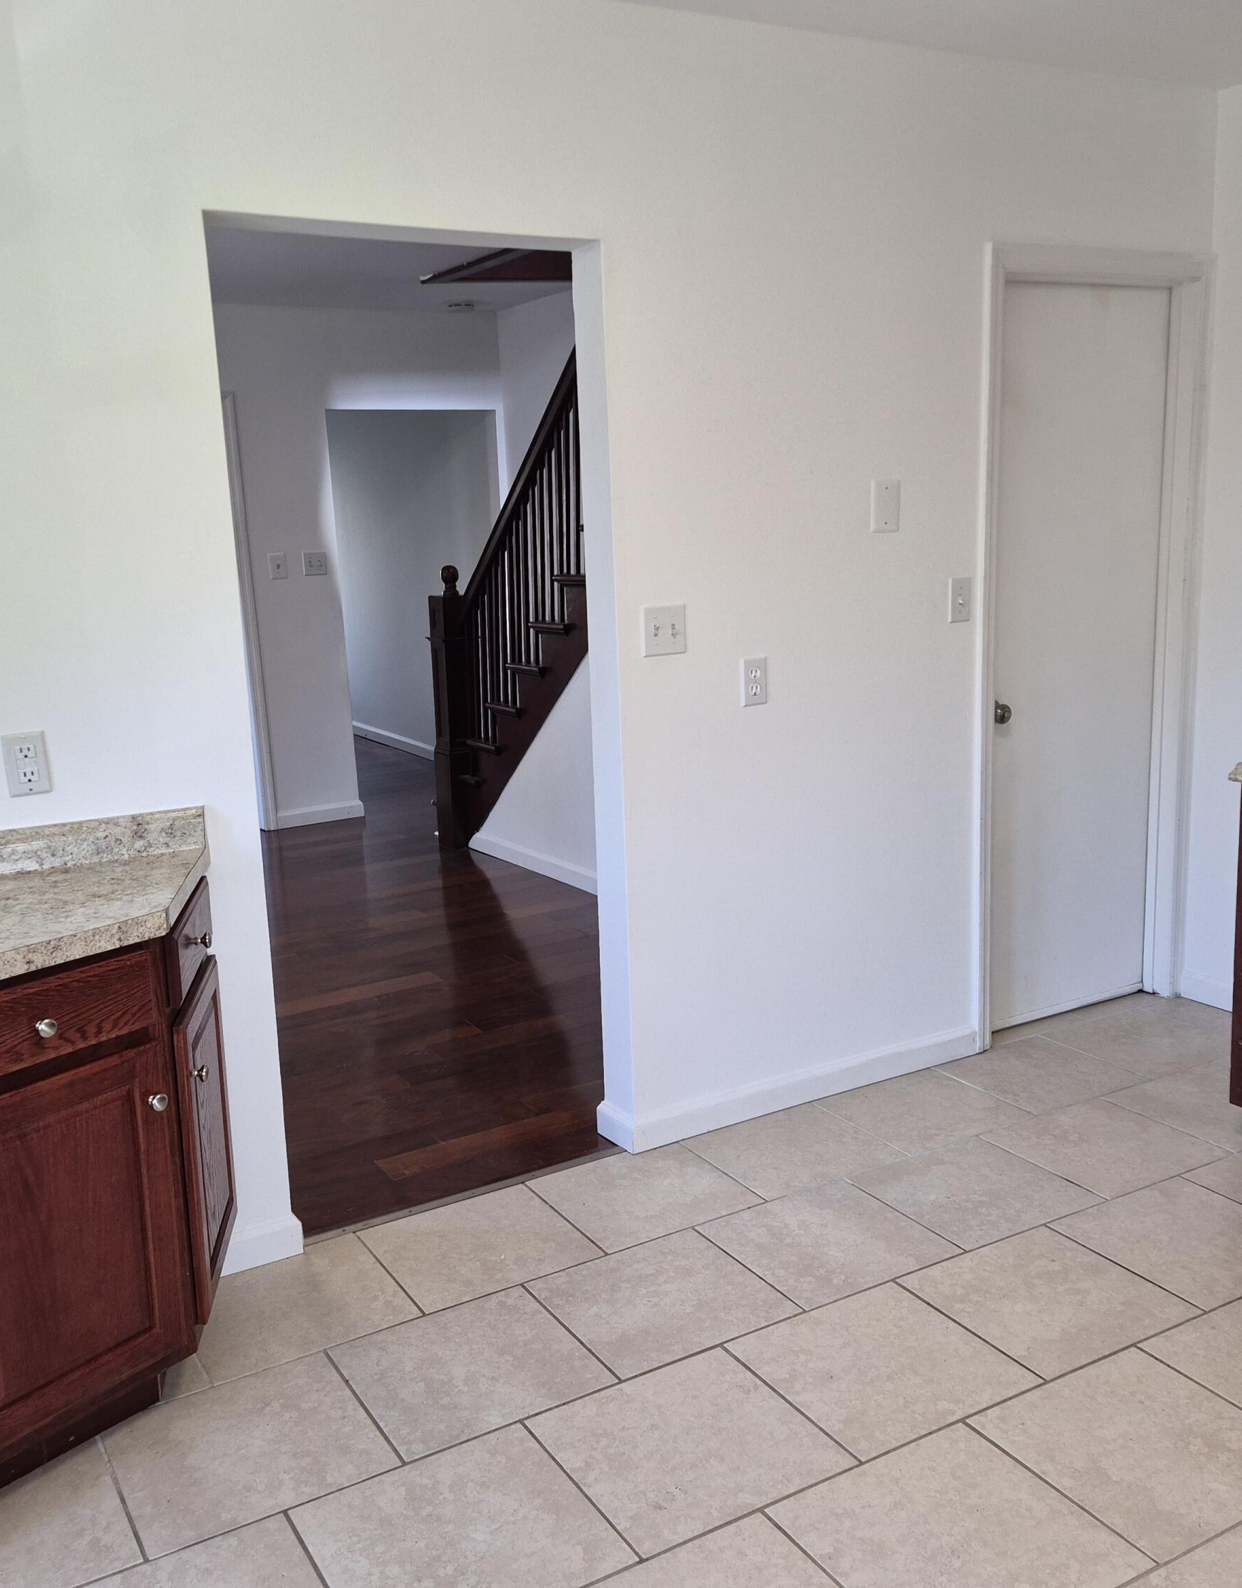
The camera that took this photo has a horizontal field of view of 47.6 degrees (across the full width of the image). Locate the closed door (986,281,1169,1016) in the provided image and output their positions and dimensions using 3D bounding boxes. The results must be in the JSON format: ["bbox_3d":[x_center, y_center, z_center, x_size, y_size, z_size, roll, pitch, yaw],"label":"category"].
[{"bbox_3d":[1.277,-0.367,4.019,0.707,2.062,0.043,-8,12,-29],"label":"closed door"}]

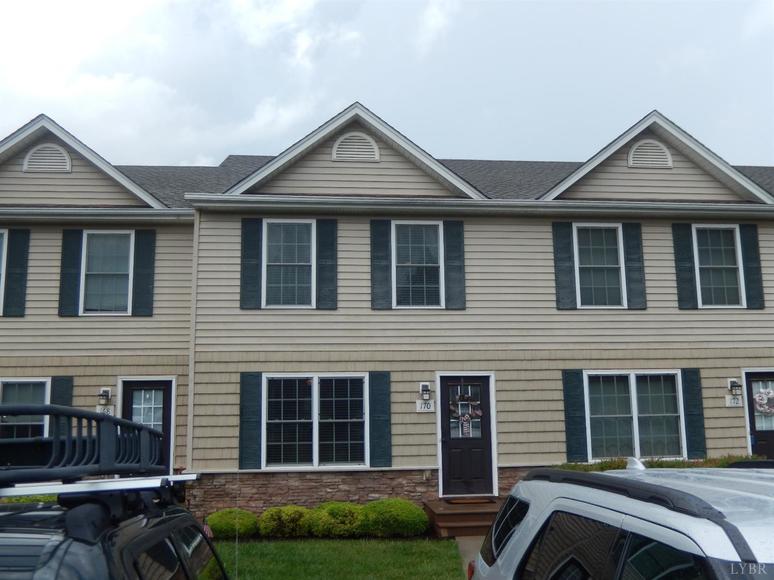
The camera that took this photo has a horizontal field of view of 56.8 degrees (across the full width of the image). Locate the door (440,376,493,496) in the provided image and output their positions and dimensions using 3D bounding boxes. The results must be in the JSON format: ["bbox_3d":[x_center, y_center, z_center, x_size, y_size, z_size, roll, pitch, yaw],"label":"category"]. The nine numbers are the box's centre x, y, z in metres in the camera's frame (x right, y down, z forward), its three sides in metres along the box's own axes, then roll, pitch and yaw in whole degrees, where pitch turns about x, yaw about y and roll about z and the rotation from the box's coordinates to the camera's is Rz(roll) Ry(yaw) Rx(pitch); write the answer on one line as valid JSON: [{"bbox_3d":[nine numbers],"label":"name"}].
[{"bbox_3d":[1.394,2.535,12.518,0.890,2.040,0.060,0,-9,-6],"label":"door"}]

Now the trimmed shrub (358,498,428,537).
[{"bbox_3d":[0.110,3.507,11.188,1.070,0.485,0.980,0,-9,-6],"label":"trimmed shrub"}]

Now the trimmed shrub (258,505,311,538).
[{"bbox_3d":[-1.575,3.548,11.097,0.820,0.405,0.780,0,-9,-6],"label":"trimmed shrub"}]

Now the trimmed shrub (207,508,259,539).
[{"bbox_3d":[-2.386,3.571,11.054,0.780,0.370,0.760,0,-9,-6],"label":"trimmed shrub"}]

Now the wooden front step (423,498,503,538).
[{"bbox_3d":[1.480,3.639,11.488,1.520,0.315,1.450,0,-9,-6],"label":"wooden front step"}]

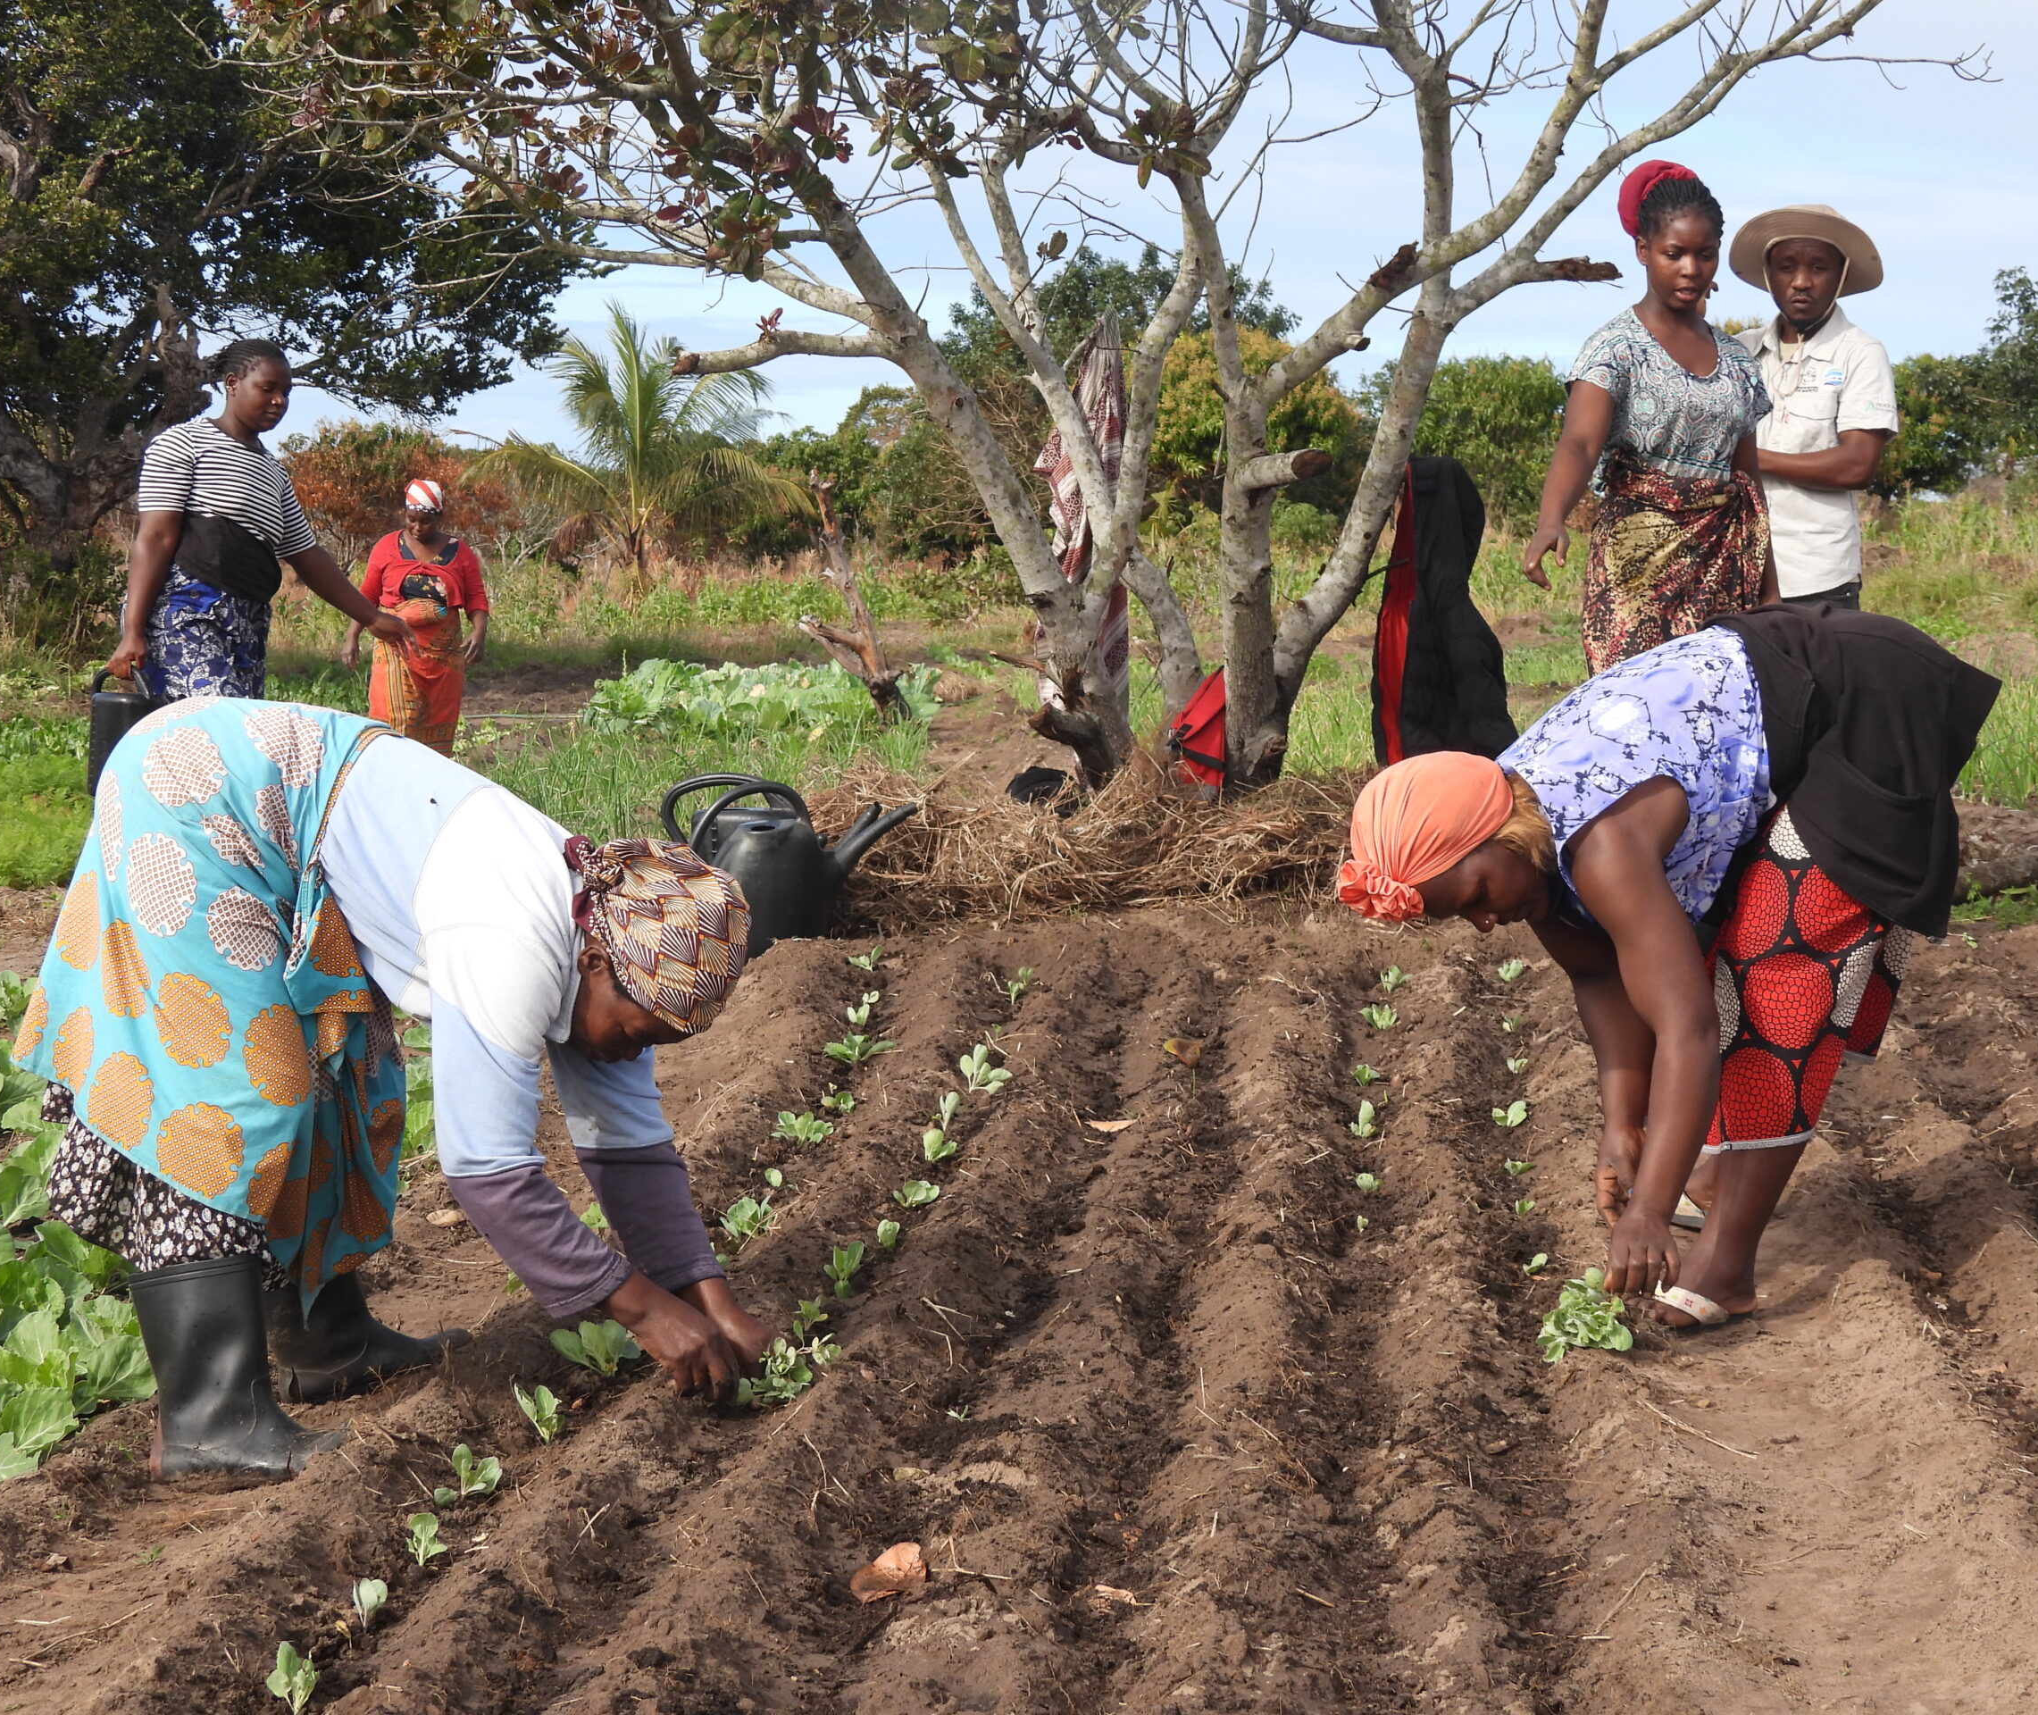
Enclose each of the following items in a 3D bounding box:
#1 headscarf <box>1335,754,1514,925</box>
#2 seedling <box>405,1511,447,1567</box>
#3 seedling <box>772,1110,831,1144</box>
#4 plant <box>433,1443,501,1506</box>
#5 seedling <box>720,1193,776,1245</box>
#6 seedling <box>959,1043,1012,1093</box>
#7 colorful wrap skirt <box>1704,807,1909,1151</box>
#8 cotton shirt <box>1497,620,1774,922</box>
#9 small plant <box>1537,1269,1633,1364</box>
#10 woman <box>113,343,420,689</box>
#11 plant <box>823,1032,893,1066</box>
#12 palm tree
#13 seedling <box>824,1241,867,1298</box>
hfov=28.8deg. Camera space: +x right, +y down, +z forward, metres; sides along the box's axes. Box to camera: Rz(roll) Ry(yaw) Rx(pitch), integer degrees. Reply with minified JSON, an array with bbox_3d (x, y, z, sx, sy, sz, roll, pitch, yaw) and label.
[{"bbox_3d":[0.530,-0.024,5.150,0.215,0.205,0.190,12,-12,0],"label":"headscarf"},{"bbox_3d":[-0.648,0.745,4.330,0.046,0.056,0.045,0,5,0],"label":"seedling"},{"bbox_3d":[-0.384,0.478,7.050,0.104,0.056,0.090,0,5,0],"label":"seedling"},{"bbox_3d":[-0.640,0.716,4.600,0.079,0.066,0.068,0,5,0],"label":"plant"},{"bbox_3d":[-0.420,0.563,6.150,0.088,0.074,0.080,0,5,0],"label":"seedling"},{"bbox_3d":[-0.062,0.395,7.400,0.100,0.085,0.090,0,6,0],"label":"seedling"},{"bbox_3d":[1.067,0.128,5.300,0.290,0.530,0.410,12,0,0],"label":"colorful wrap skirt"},{"bbox_3d":[0.837,-0.112,5.250,0.440,0.300,0.410,-23,0,0],"label":"cotton shirt"},{"bbox_3d":[0.729,0.592,5.100,0.120,0.095,0.115,0,6,0],"label":"small plant"},{"bbox_3d":[-2.000,-0.567,10.450,0.550,1.590,0.680,5,8,44],"label":"woman"},{"bbox_3d":[-0.316,0.376,7.750,0.130,0.060,0.115,0,6,0],"label":"plant"},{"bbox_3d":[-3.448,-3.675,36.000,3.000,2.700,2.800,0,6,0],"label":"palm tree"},{"bbox_3d":[-0.251,0.594,5.720,0.062,0.078,0.060,0,5,0],"label":"seedling"}]

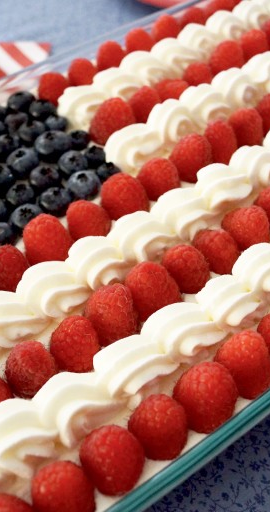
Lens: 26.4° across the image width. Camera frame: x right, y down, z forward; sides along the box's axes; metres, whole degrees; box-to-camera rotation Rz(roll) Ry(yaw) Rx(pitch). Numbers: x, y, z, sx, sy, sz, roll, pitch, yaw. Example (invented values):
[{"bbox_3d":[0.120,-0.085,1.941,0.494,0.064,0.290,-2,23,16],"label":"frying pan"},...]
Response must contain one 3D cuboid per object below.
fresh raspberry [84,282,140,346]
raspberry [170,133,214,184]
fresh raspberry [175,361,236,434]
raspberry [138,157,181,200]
[{"bbox_3d":[-0.009,0.021,0.219,0.021,0.023,0.021,-9,53,-3],"label":"fresh raspberry"},{"bbox_3d":[0.027,-0.048,0.280,0.021,0.024,0.021,-2,52,3],"label":"raspberry"},{"bbox_3d":[0.025,0.049,0.202,0.023,0.025,0.023,-2,53,2],"label":"fresh raspberry"},{"bbox_3d":[0.012,-0.037,0.273,0.021,0.021,0.021,-2,52,3],"label":"raspberry"}]

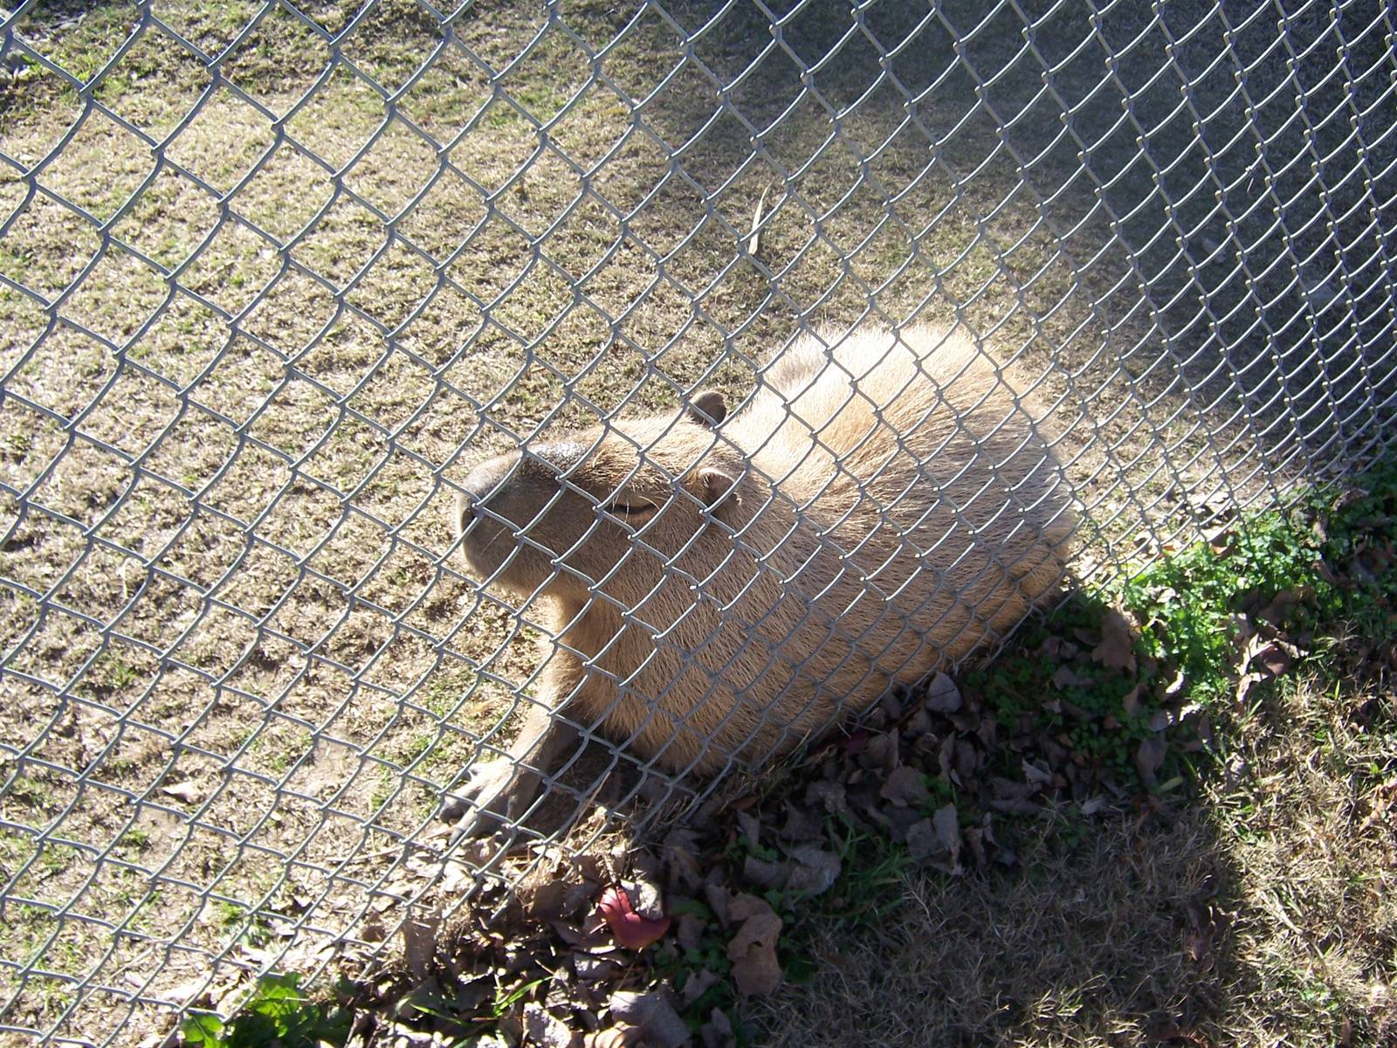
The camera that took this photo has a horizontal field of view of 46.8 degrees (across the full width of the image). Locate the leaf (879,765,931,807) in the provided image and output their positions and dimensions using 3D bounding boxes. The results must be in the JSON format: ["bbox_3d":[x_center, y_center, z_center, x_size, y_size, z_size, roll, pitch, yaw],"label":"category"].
[{"bbox_3d":[0.213,0.271,1.668,0.050,0.018,0.046,6,41,-2],"label":"leaf"}]

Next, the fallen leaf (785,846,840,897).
[{"bbox_3d":[0.111,0.340,1.579,0.054,0.022,0.048,4,41,-5],"label":"fallen leaf"}]

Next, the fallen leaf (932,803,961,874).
[{"bbox_3d":[0.249,0.316,1.621,0.030,0.025,0.072,6,41,-2],"label":"fallen leaf"}]

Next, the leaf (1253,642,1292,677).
[{"bbox_3d":[0.650,0.154,1.827,0.035,0.025,0.041,1,38,-7],"label":"leaf"}]

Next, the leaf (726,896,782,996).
[{"bbox_3d":[0.052,0.396,1.513,0.049,0.022,0.103,4,38,-3],"label":"leaf"}]

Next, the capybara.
[{"bbox_3d":[0.066,-0.018,1.740,0.800,0.350,0.360,-23,50,-31],"label":"capybara"}]

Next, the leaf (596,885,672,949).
[{"bbox_3d":[-0.061,0.373,1.524,0.060,0.025,0.055,21,41,18],"label":"leaf"}]

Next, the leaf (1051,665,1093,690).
[{"bbox_3d":[0.412,0.169,1.779,0.044,0.014,0.030,7,41,-1],"label":"leaf"}]

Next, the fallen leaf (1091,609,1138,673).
[{"bbox_3d":[0.473,0.133,1.833,0.044,0.020,0.095,9,38,3],"label":"fallen leaf"}]

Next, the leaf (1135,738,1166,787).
[{"bbox_3d":[0.472,0.249,1.686,0.026,0.020,0.058,15,39,11],"label":"leaf"}]

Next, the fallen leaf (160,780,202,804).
[{"bbox_3d":[-0.509,0.264,1.590,0.036,0.013,0.022,-17,46,-26],"label":"fallen leaf"}]

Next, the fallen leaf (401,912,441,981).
[{"bbox_3d":[-0.252,0.384,1.469,0.036,0.020,0.064,-1,41,-10],"label":"fallen leaf"}]

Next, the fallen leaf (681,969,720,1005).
[{"bbox_3d":[0.002,0.422,1.476,0.021,0.018,0.035,26,42,24],"label":"fallen leaf"}]

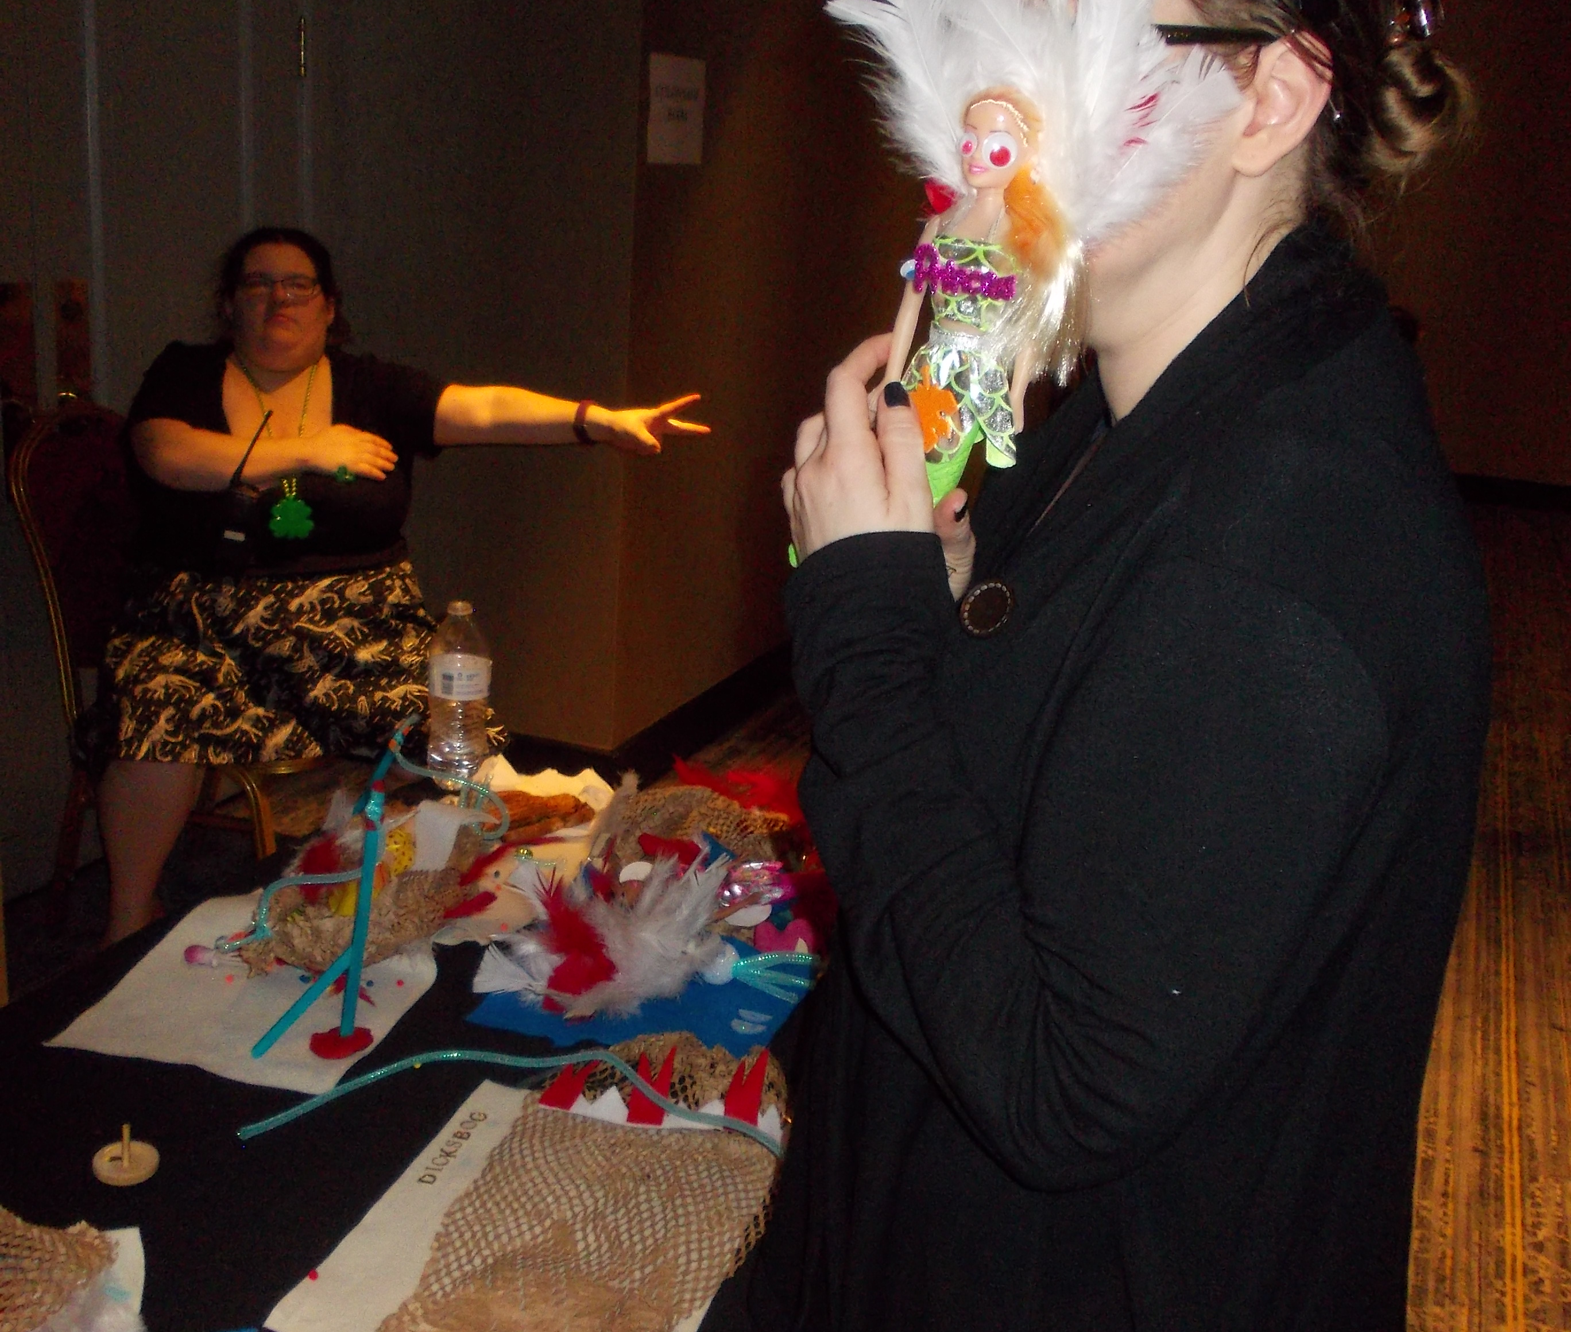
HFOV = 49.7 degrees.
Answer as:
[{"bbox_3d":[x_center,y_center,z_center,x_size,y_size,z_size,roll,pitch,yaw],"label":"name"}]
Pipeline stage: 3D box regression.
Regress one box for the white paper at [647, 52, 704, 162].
[{"bbox_3d":[-0.234,-1.203,3.676,0.006,0.216,0.279,10,18,19],"label":"white paper"}]

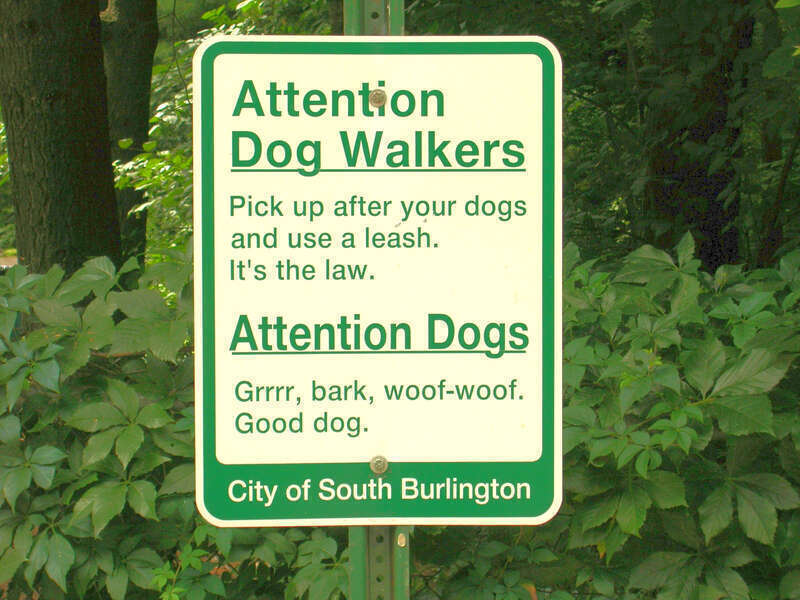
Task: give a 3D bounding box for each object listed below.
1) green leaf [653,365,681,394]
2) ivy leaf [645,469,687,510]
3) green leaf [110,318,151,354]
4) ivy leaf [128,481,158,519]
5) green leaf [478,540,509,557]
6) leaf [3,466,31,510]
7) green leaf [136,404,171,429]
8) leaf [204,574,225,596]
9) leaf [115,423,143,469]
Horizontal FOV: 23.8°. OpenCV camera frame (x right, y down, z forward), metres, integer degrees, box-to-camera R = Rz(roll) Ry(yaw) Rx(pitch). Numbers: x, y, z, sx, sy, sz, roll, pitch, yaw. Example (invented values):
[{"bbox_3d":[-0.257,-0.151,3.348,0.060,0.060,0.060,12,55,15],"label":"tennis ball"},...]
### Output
[{"bbox_3d":[0.388,0.114,2.750,0.038,0.010,0.053,-34,67,-34],"label":"green leaf"},{"bbox_3d":[0.385,0.276,2.750,0.058,0.077,0.013,-42,-18,-31],"label":"ivy leaf"},{"bbox_3d":[-0.421,0.057,2.960,0.061,0.055,0.035,-1,2,-8],"label":"green leaf"},{"bbox_3d":[-0.393,0.307,2.900,0.045,0.060,0.025,-1,2,-8],"label":"ivy leaf"},{"bbox_3d":[0.148,0.393,3.000,0.046,0.025,0.025,0,2,3],"label":"green leaf"},{"bbox_3d":[-0.587,0.288,2.900,0.042,0.066,0.025,-1,2,-12],"label":"leaf"},{"bbox_3d":[-0.363,0.172,2.800,0.056,0.046,0.010,-2,-40,-13],"label":"green leaf"},{"bbox_3d":[-0.274,0.420,2.800,0.046,0.010,0.036,32,54,13],"label":"leaf"},{"bbox_3d":[-0.412,0.223,2.890,0.045,0.066,0.028,-1,2,-8],"label":"leaf"}]

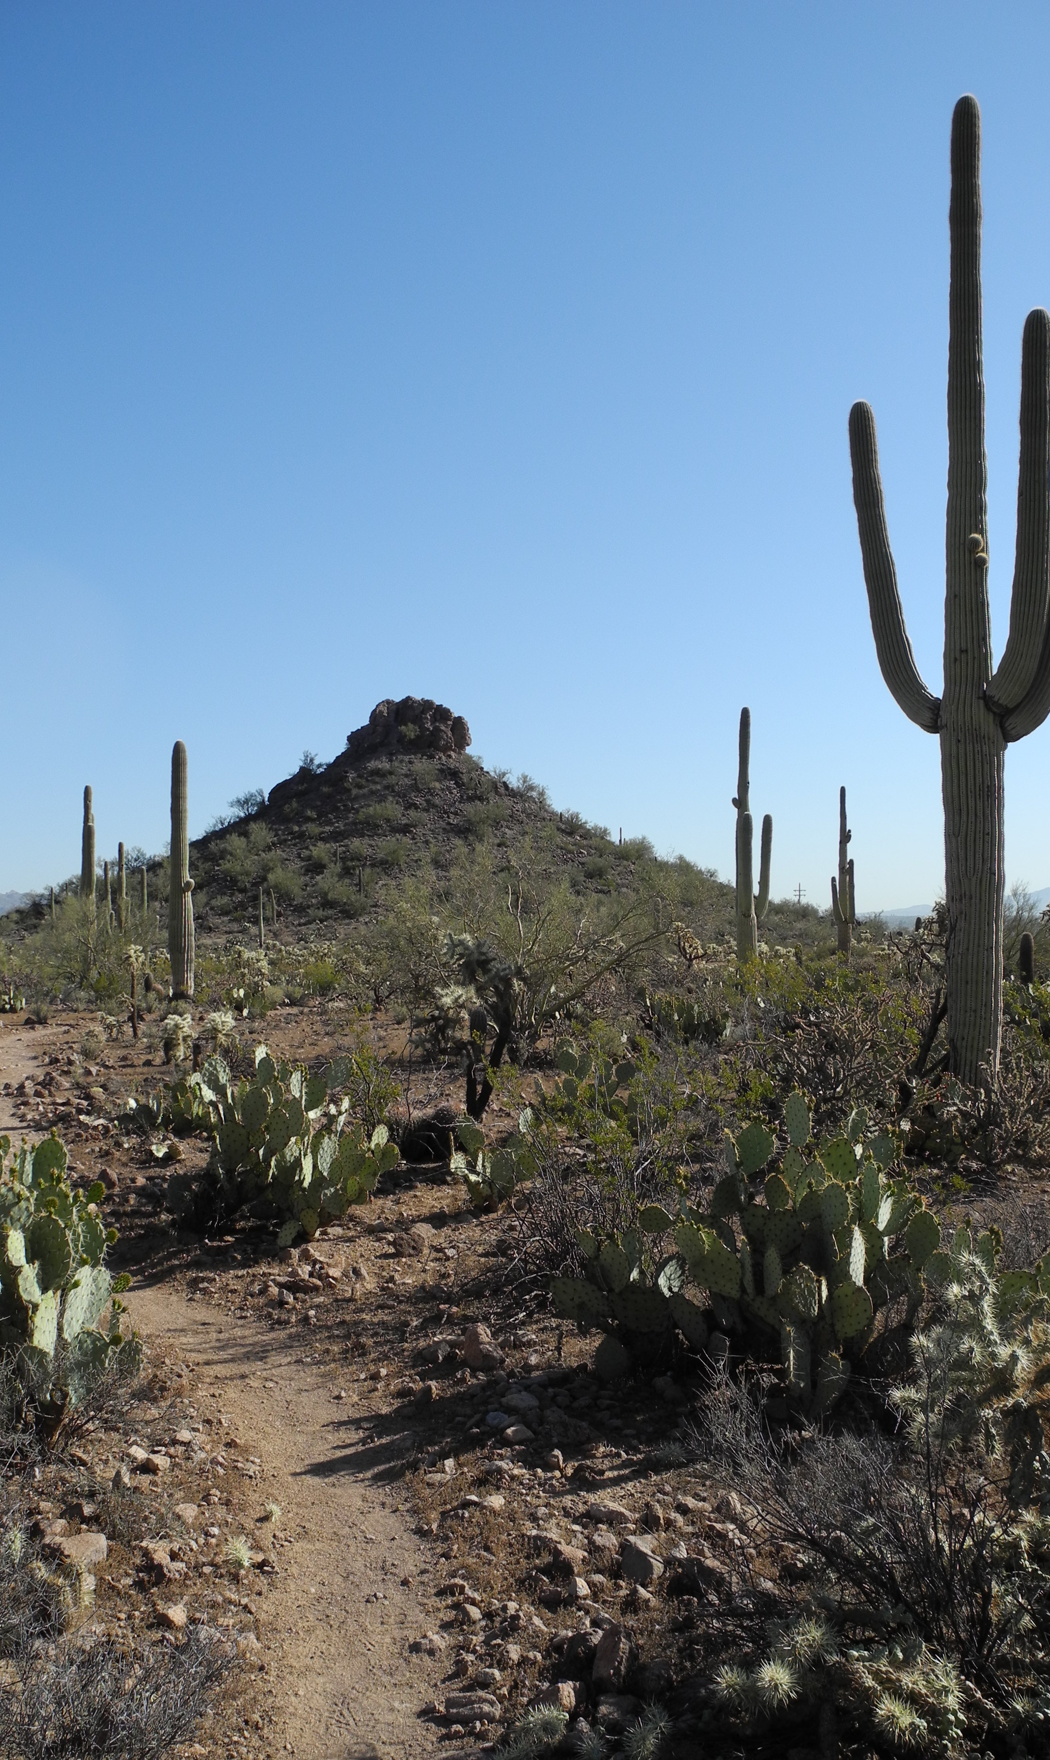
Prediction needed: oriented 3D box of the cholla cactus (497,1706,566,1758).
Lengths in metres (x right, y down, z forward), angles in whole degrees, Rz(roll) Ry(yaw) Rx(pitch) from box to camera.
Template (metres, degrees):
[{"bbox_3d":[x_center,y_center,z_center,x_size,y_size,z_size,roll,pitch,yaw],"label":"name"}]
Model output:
[{"bbox_3d":[0.009,1.583,2.620,0.145,0.110,0.140,0,-1,0],"label":"cholla cactus"}]

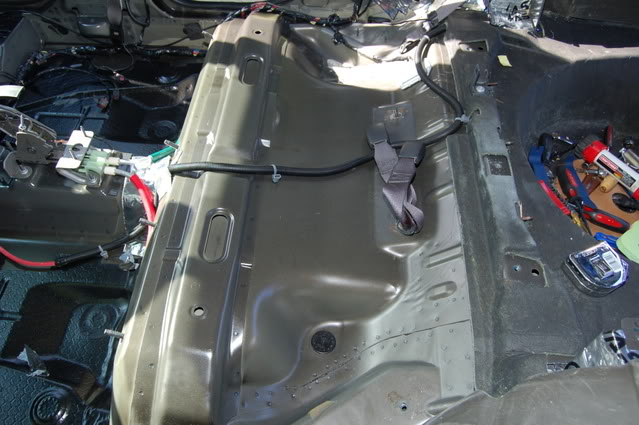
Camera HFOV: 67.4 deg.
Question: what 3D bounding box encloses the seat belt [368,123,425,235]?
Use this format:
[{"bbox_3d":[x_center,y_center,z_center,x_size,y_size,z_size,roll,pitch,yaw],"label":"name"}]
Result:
[{"bbox_3d":[0.185,-0.096,1.151,0.131,0.055,0.311,3,57,2],"label":"seat belt"}]

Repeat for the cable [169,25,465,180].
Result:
[{"bbox_3d":[0.011,-0.283,1.218,0.698,0.139,0.494,3,57,2],"label":"cable"}]

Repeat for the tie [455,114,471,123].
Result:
[{"bbox_3d":[0.346,-0.228,1.161,0.036,0.026,0.010,3,57,2],"label":"tie"}]

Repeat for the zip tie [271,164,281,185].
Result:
[{"bbox_3d":[-0.107,-0.093,1.167,0.020,0.027,0.036,3,57,2],"label":"zip tie"}]

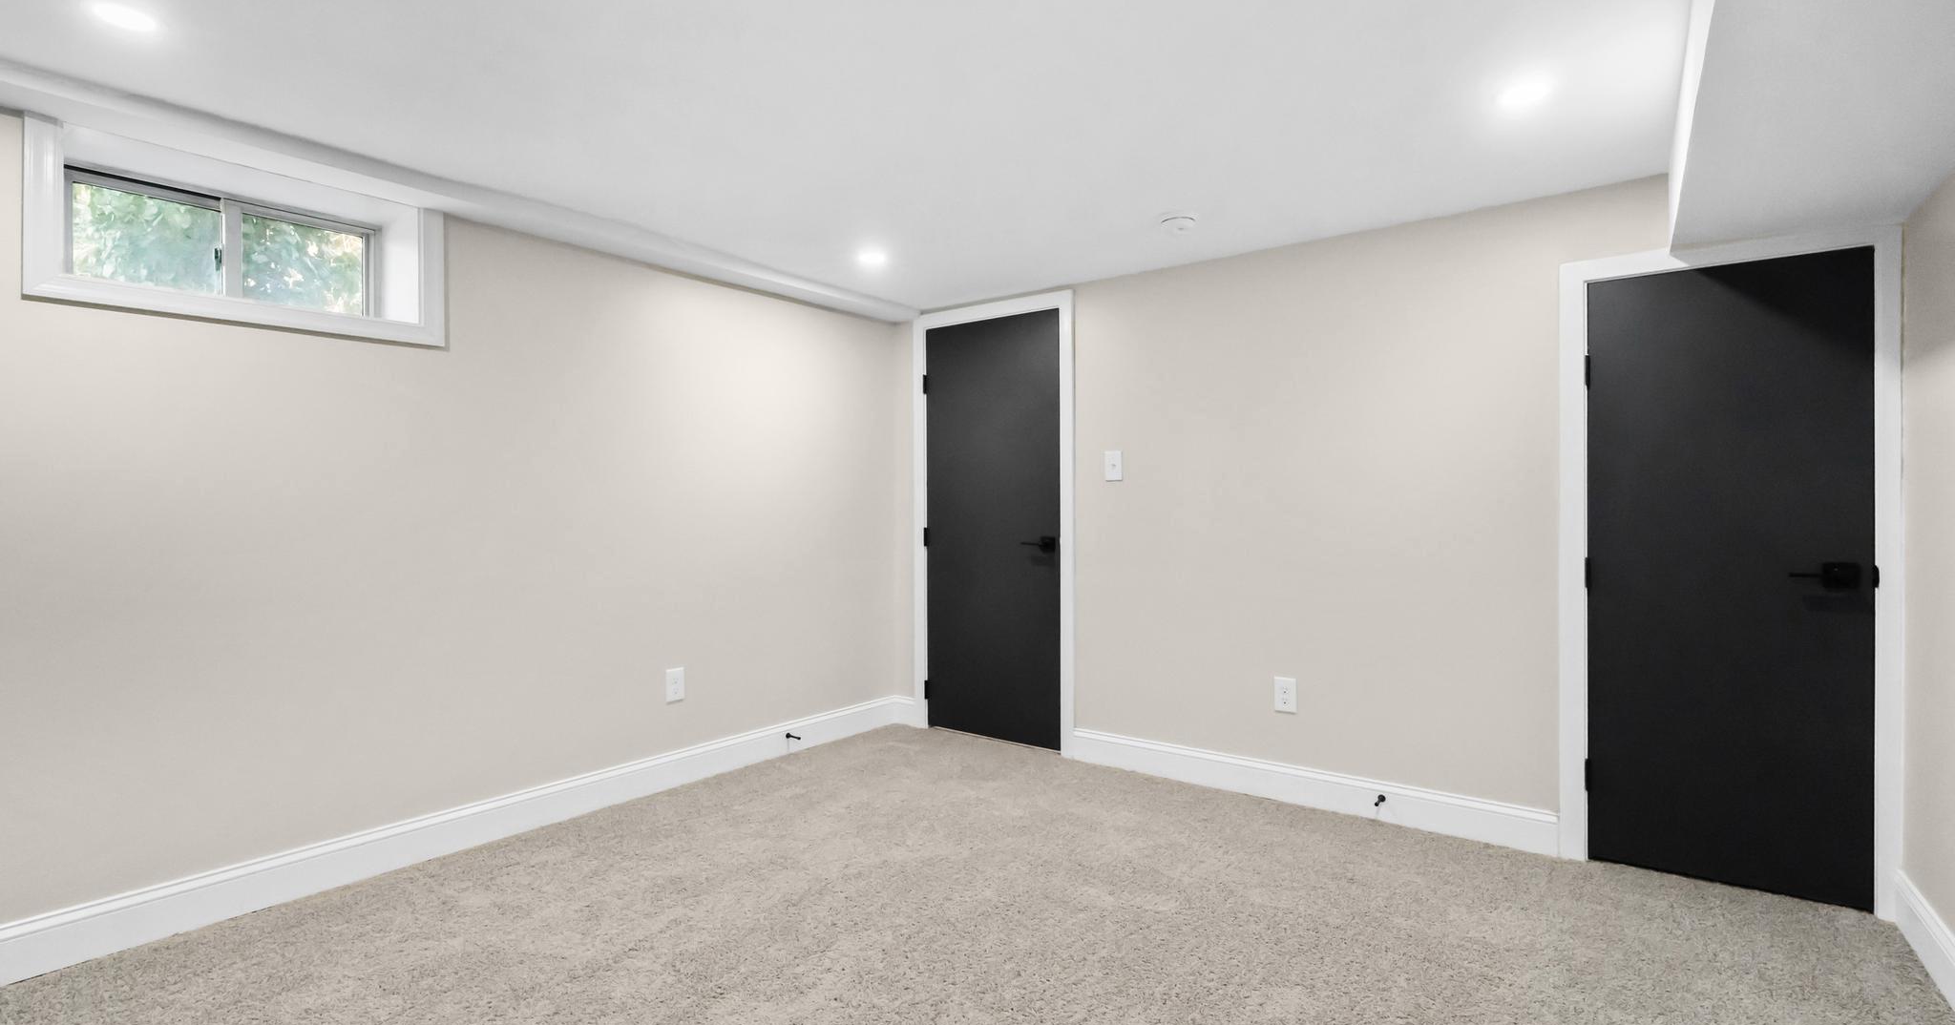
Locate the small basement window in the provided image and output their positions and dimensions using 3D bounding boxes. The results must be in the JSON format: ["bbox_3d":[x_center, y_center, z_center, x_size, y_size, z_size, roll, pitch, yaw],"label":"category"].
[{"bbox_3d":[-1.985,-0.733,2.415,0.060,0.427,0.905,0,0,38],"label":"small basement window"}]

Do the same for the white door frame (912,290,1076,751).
[{"bbox_3d":[0.066,0.055,4.045,0.922,2.036,0.055,0,0,38],"label":"white door frame"}]

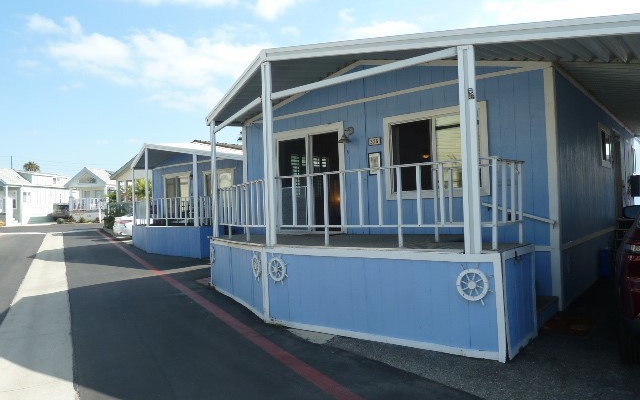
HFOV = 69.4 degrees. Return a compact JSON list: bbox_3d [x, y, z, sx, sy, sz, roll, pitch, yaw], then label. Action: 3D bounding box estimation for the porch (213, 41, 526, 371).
[{"bbox_3d":[-0.126,-0.211,7.281,6.530,3.750,2.370,-3,-2,39],"label":"porch"}]

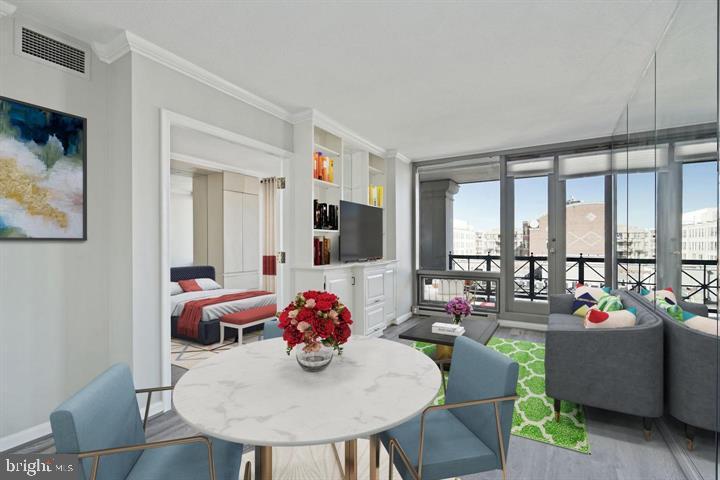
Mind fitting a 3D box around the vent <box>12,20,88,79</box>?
[{"bbox_3d":[-2.011,-1.238,2.117,0.030,0.245,0.376,0,0,30],"label":"vent"}]

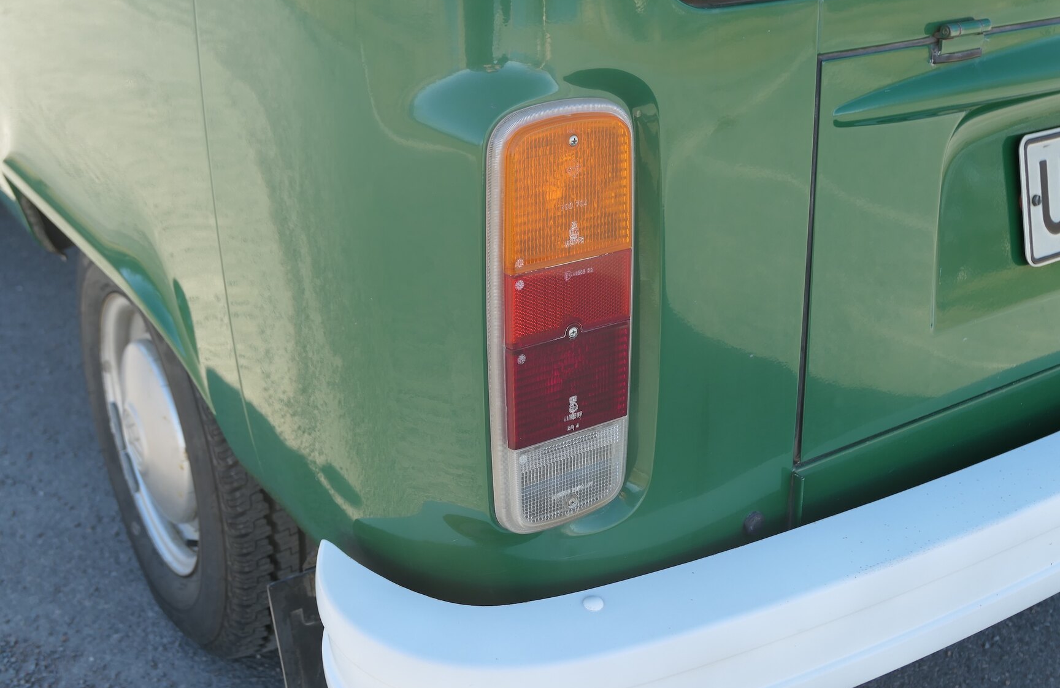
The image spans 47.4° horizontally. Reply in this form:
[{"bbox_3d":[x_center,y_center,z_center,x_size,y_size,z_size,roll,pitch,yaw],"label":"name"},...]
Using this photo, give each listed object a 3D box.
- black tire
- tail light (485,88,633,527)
[{"bbox_3d":[-0.459,0.105,1.675,0.188,0.645,0.645,-14,24,-31],"label":"black tire"},{"bbox_3d":[0.021,-0.019,1.004,0.128,0.358,0.060,-14,24,-31],"label":"tail light"}]

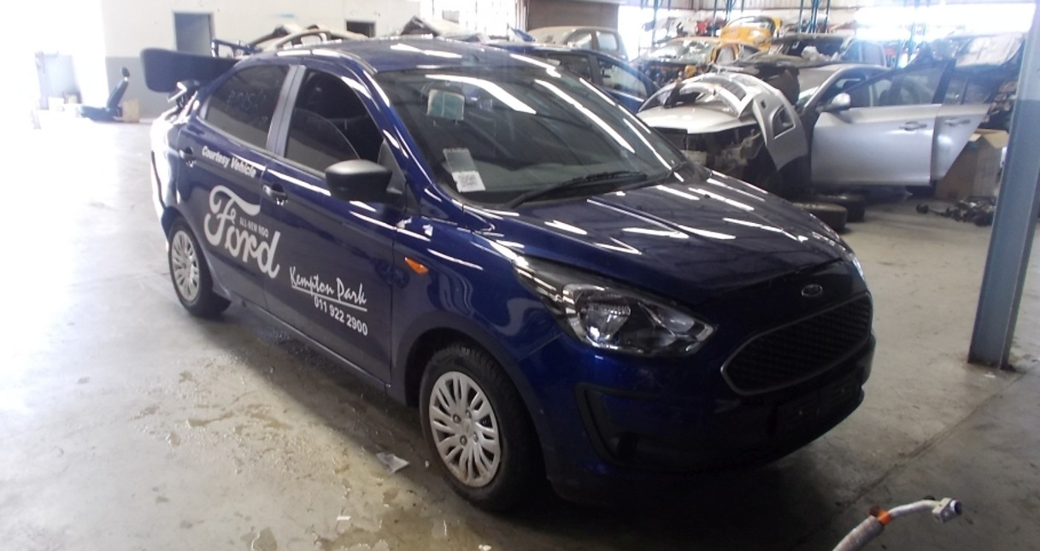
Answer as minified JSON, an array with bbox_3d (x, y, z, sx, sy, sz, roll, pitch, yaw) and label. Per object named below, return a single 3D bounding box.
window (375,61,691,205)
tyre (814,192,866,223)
[{"bbox_3d":[0.037,-0.621,3.224,1.280,0.140,0.850,-13,52,-40],"label":"window"},{"bbox_3d":[3.000,-0.705,7.644,0.600,0.190,0.600,2,17,0],"label":"tyre"}]

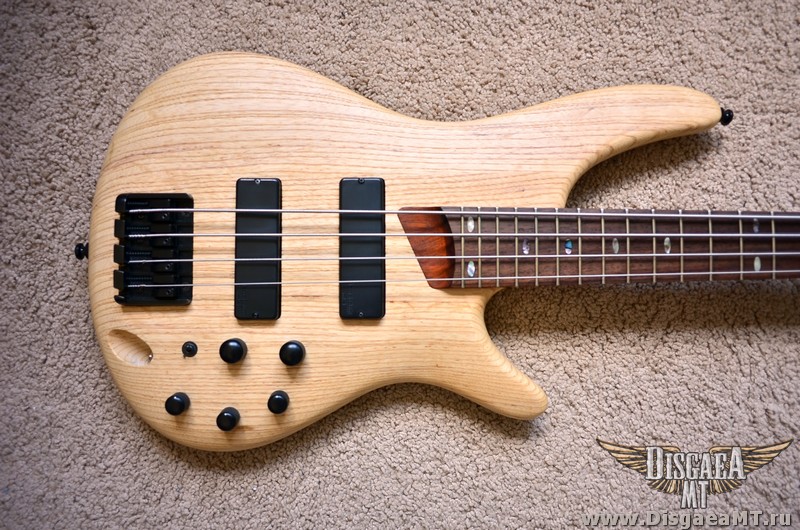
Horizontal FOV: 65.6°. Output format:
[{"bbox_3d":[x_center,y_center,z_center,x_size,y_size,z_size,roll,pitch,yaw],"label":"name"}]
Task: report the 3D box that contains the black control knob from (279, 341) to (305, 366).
[{"bbox_3d":[-0.081,0.066,0.467,0.018,0.016,0.018,0,88,-2],"label":"black control knob"}]

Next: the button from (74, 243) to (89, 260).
[{"bbox_3d":[-0.248,-0.010,0.489,0.012,0.013,0.013,0,88,-2],"label":"button"}]

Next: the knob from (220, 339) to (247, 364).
[{"bbox_3d":[-0.126,0.065,0.468,0.018,0.016,0.018,0,88,-2],"label":"knob"}]

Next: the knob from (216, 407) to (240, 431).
[{"bbox_3d":[-0.130,0.117,0.470,0.015,0.016,0.015,0,91,-2],"label":"knob"}]

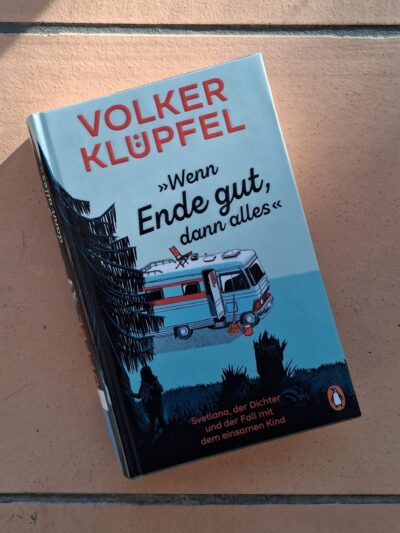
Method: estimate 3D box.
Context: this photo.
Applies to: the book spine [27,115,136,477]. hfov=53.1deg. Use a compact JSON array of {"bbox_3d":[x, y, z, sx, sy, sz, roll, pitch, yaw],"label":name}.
[{"bbox_3d":[-0.071,0.018,0.248,0.014,0.034,0.218,-15,90,0],"label":"book spine"}]

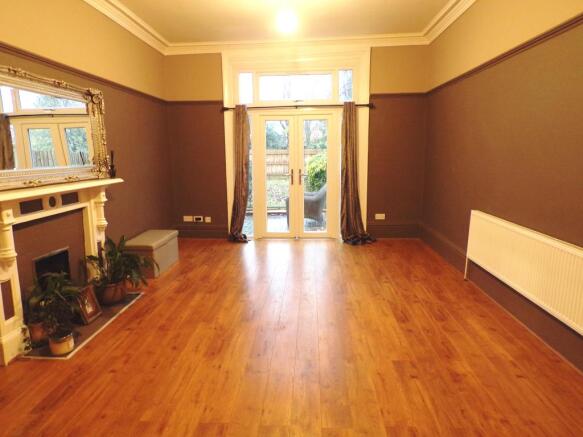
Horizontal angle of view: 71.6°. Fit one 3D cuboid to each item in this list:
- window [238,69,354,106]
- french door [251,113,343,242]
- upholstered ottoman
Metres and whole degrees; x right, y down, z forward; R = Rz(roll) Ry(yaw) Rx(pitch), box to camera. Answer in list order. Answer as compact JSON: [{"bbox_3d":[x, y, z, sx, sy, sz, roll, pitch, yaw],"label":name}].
[{"bbox_3d":[0.056,-1.995,6.118,1.723,0.522,0.080,0,10,2],"label":"window"},{"bbox_3d":[0.071,-0.663,6.353,1.422,2.000,0.080,0,10,2],"label":"french door"},{"bbox_3d":[-1.734,0.427,4.992,0.464,0.352,0.913,0,10,2],"label":"upholstered ottoman"}]

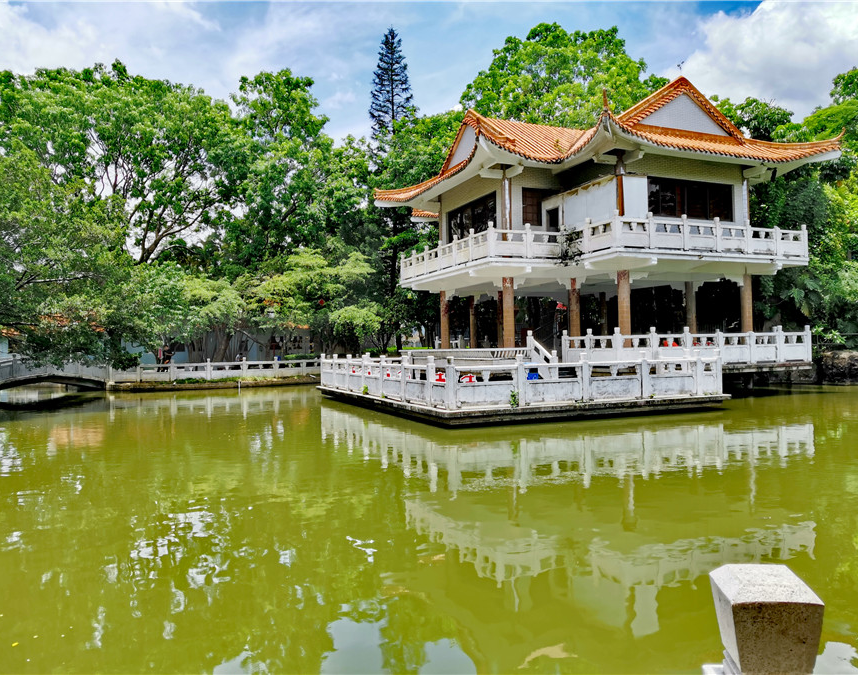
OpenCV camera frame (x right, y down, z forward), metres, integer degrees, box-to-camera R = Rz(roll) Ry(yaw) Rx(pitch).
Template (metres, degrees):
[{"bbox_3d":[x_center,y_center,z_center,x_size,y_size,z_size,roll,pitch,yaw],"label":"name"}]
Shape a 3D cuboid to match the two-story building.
[{"bbox_3d":[5.649,-3.711,27.428,12.707,9.554,14.356,-1,-1,-24],"label":"two-story building"}]

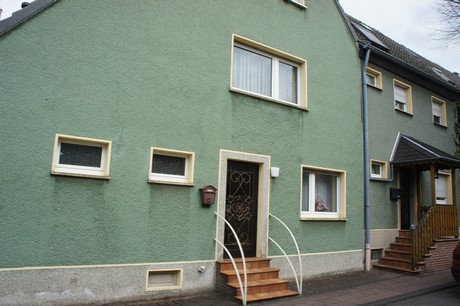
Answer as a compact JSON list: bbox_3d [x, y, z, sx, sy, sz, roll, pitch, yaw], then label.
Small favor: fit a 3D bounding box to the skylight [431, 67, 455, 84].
[{"bbox_3d":[9.630,-3.484,15.614,0.760,1.130,0.110,8,-50,-35],"label":"skylight"}]

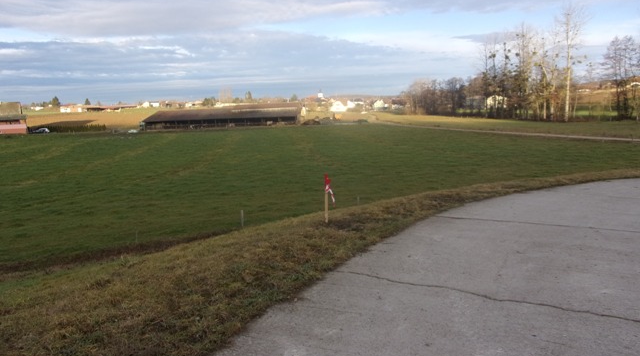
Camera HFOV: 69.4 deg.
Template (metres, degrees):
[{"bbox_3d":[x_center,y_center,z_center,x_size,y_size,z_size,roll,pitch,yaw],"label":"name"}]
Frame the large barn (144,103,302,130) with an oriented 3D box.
[{"bbox_3d":[-32.207,-21.439,161.797,50.000,6.300,25.000,-2,10,0],"label":"large barn"}]

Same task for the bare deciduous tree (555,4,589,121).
[{"bbox_3d":[55.987,-25.378,102.892,7.600,25.200,7.600,-2,10,0],"label":"bare deciduous tree"}]

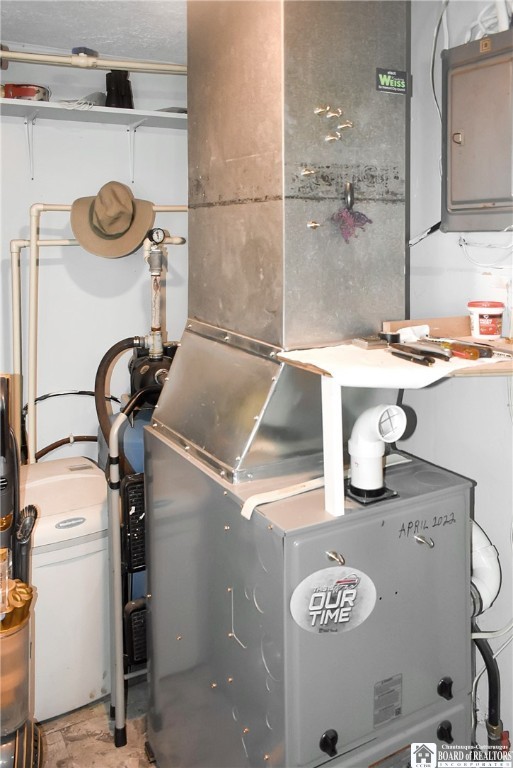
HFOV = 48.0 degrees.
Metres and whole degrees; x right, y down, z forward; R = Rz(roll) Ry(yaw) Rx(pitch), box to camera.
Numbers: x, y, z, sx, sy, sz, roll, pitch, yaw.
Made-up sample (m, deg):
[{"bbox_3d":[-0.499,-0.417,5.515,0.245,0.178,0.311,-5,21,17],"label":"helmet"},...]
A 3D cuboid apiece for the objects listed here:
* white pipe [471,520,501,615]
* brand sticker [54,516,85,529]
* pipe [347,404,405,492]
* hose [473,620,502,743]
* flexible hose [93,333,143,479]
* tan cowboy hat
[{"bbox_3d":[0.542,0.439,1.400,0.075,0.200,0.115,-5,11,-28],"label":"white pipe"},{"bbox_3d":[-0.545,0.406,1.690,0.088,0.023,0.006,-5,11,-28],"label":"brand sticker"},{"bbox_3d":[0.224,0.119,1.095,0.070,0.168,0.108,-5,11,-28],"label":"pipe"},{"bbox_3d":[0.565,0.725,1.410,0.062,0.290,0.045,-5,11,-28],"label":"hose"},{"bbox_3d":[-0.462,0.075,1.930,0.145,0.450,0.100,-5,11,-28],"label":"flexible hose"},{"bbox_3d":[-0.532,-0.604,2.130,0.310,0.295,0.130,0,-24,-16],"label":"tan cowboy hat"}]

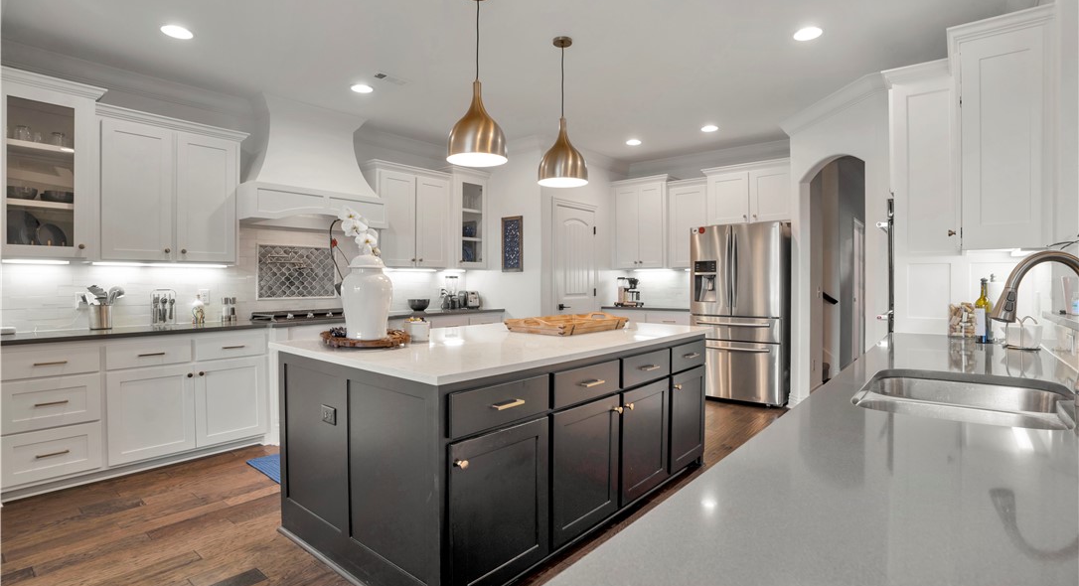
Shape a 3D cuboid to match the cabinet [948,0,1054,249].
[{"bbox_3d":[2.286,-0.759,2.392,0.360,1.085,0.410,1,1,41],"label":"cabinet"}]

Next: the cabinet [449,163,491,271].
[{"bbox_3d":[-0.904,-0.825,5.556,0.350,1.120,0.530,1,1,41],"label":"cabinet"}]

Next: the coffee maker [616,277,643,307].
[{"bbox_3d":[1.111,0.012,6.057,0.320,0.358,0.180,1,2,38],"label":"coffee maker"}]

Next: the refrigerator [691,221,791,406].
[{"bbox_3d":[2.185,0.227,5.187,0.890,1.800,0.770,1,2,38],"label":"refrigerator"}]

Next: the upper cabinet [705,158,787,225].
[{"bbox_3d":[2.368,-1.078,5.352,0.940,0.610,0.400,1,1,41],"label":"upper cabinet"}]

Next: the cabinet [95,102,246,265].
[{"bbox_3d":[-2.755,-0.737,3.587,0.390,1.050,0.870,1,2,42],"label":"cabinet"}]

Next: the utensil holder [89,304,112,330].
[{"bbox_3d":[-2.925,0.163,3.188,0.115,0.158,0.115,1,1,41],"label":"utensil holder"}]

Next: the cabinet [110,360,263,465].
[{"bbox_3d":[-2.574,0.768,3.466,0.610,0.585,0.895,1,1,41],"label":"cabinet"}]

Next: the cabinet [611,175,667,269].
[{"bbox_3d":[1.330,-0.845,6.048,0.730,1.135,0.430,1,2,38],"label":"cabinet"}]

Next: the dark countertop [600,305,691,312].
[{"bbox_3d":[1.420,0.213,5.879,1.150,0.037,0.620,1,2,38],"label":"dark countertop"}]

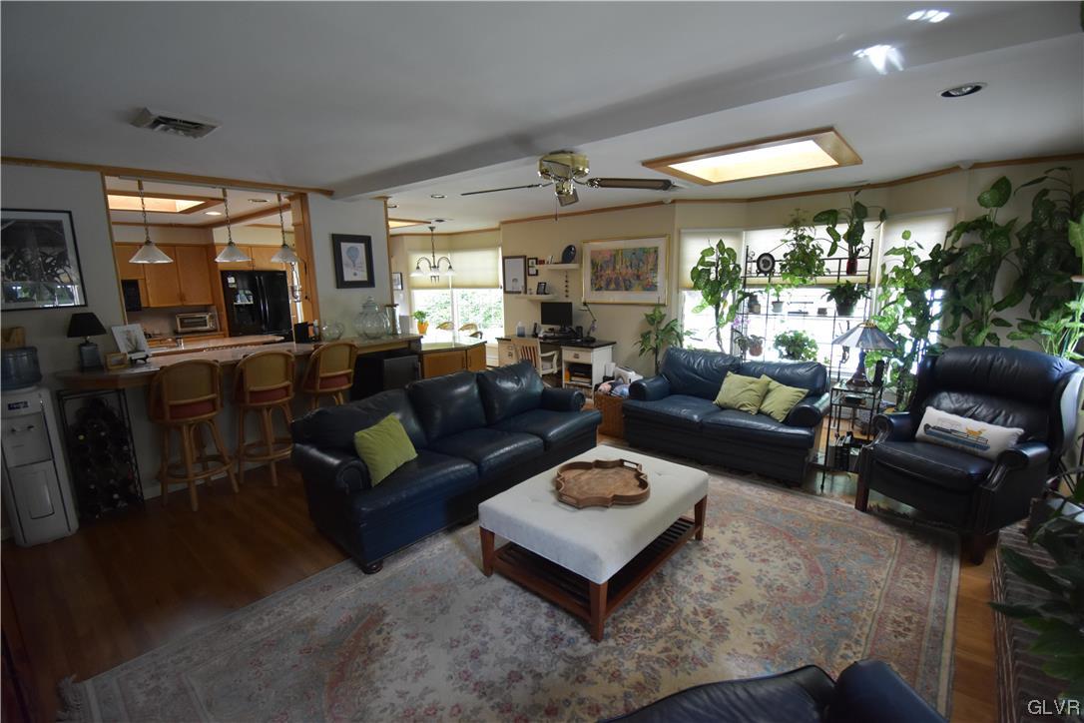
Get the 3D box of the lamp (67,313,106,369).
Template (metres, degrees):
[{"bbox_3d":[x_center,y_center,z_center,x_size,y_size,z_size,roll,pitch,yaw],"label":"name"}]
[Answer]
[{"bbox_3d":[-3.000,-0.131,2.985,0.180,0.385,0.180,7,13,38],"label":"lamp"}]

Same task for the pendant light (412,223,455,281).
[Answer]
[{"bbox_3d":[-1.587,-1.566,6.500,0.630,0.800,0.630,8,13,41],"label":"pendant light"}]

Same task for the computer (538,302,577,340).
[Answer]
[{"bbox_3d":[0.189,-0.541,5.900,0.480,0.400,0.220,5,11,30],"label":"computer"}]

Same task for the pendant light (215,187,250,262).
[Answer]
[{"bbox_3d":[-2.605,-1.126,3.751,0.275,0.600,0.275,7,13,38],"label":"pendant light"}]

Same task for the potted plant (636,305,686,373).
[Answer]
[{"bbox_3d":[1.367,-0.008,5.313,0.540,1.250,0.520,9,14,41],"label":"potted plant"}]

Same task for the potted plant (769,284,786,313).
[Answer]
[{"bbox_3d":[2.420,-0.652,4.650,0.170,0.290,0.170,7,12,39],"label":"potted plant"}]

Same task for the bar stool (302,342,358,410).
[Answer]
[{"bbox_3d":[-1.938,0.357,4.267,0.500,1.090,0.480,7,13,38],"label":"bar stool"}]

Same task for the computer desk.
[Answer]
[{"bbox_3d":[0.173,0.060,6.715,1.740,0.745,0.600,7,13,38],"label":"computer desk"}]

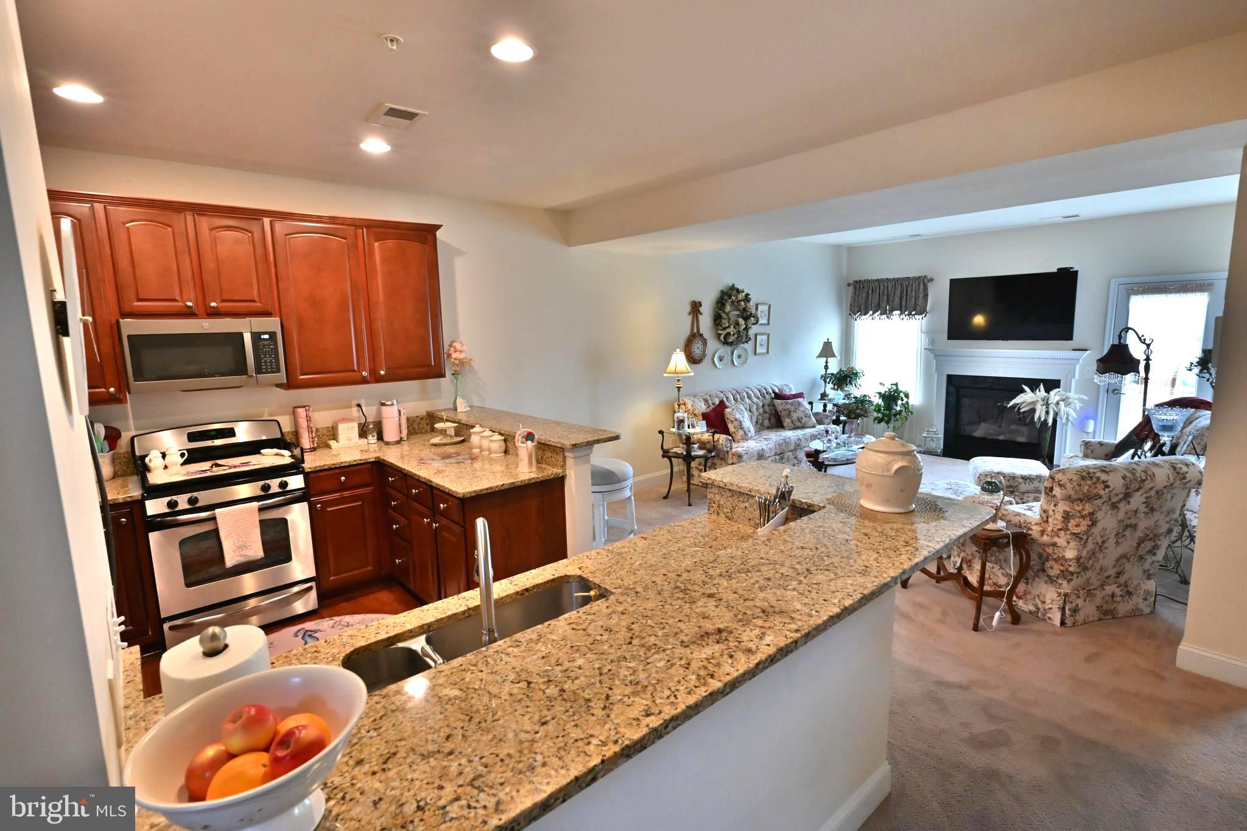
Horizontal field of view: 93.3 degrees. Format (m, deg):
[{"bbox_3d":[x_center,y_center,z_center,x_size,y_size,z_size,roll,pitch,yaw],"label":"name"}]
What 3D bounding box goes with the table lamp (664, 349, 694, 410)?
[{"bbox_3d":[0.568,-0.273,5.916,0.295,0.780,0.295,-1,9,0],"label":"table lamp"}]

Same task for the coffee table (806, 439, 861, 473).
[{"bbox_3d":[2.333,0.502,6.200,1.080,0.460,0.560,-9,12,-41],"label":"coffee table"}]

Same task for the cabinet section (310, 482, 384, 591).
[{"bbox_3d":[-1.918,0.753,3.949,0.385,0.646,0.500,-9,12,-40],"label":"cabinet section"}]

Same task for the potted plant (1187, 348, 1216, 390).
[{"bbox_3d":[5.103,-0.371,5.121,0.400,0.480,0.400,-9,12,-40],"label":"potted plant"}]

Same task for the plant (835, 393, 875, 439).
[{"bbox_3d":[2.476,0.011,6.344,0.420,0.480,0.420,-1,9,3],"label":"plant"}]

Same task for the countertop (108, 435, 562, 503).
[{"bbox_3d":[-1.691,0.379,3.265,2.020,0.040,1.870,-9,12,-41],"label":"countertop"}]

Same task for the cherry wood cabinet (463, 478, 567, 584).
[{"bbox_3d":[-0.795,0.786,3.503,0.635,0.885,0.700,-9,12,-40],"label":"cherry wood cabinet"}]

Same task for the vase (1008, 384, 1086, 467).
[{"bbox_3d":[4.650,0.137,6.519,0.680,0.980,0.740,-9,12,-40],"label":"vase"}]

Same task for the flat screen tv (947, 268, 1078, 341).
[{"bbox_3d":[4.650,-1.295,7.110,0.070,0.765,1.330,-9,12,-41],"label":"flat screen tv"}]

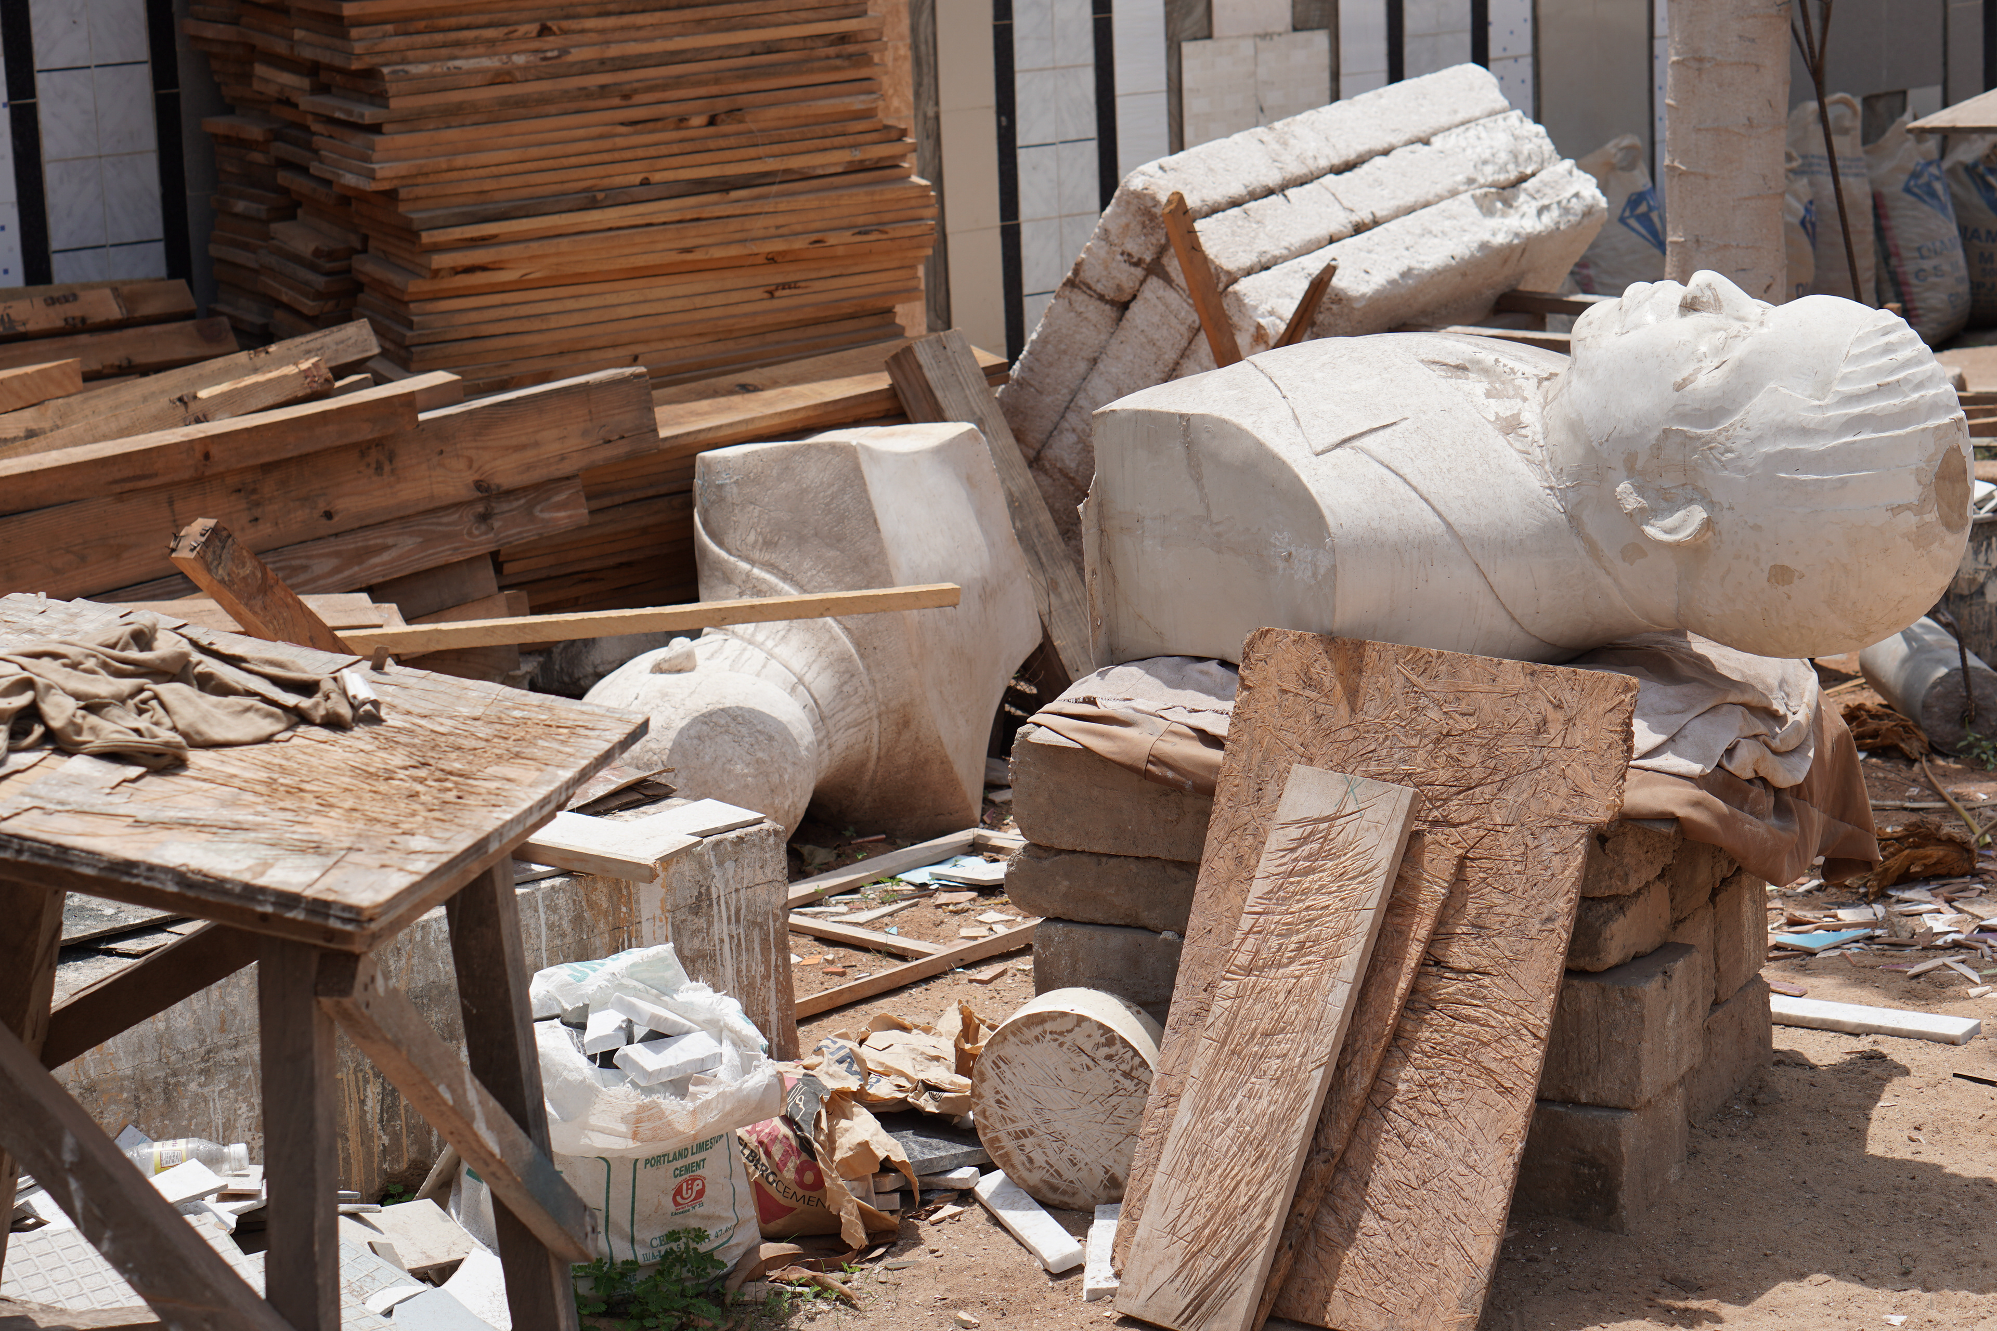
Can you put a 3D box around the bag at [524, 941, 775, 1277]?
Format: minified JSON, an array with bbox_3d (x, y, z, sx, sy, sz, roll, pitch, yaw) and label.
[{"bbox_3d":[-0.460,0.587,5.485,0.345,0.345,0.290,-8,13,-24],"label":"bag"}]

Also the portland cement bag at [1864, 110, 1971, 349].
[{"bbox_3d":[3.084,-1.469,13.905,0.365,0.750,0.260,-10,14,-31],"label":"portland cement bag"}]

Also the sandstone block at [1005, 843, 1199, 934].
[{"bbox_3d":[0.233,0.285,5.646,0.400,0.101,0.200,5,14,30],"label":"sandstone block"}]

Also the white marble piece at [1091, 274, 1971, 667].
[{"bbox_3d":[0.727,-0.272,5.699,1.190,0.499,0.740,-1,12,8],"label":"white marble piece"}]

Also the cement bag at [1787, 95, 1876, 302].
[{"bbox_3d":[2.735,-1.479,13.621,0.360,0.780,0.260,-10,14,-31],"label":"cement bag"}]

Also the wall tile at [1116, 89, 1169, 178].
[{"bbox_3d":[0.414,-1.473,11.936,0.205,0.332,0.010,-12,15,-40],"label":"wall tile"}]

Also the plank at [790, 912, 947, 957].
[{"bbox_3d":[-0.226,0.440,6.708,0.370,0.018,0.041,9,16,43],"label":"plank"}]

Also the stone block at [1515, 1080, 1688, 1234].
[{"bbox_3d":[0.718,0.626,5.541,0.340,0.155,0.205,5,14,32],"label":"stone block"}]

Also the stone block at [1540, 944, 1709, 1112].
[{"bbox_3d":[0.687,0.452,5.416,0.400,0.152,0.200,5,14,30],"label":"stone block"}]

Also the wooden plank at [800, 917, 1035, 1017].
[{"bbox_3d":[-0.127,0.486,6.662,0.022,0.032,0.633,9,16,43],"label":"wooden plank"}]

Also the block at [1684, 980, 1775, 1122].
[{"bbox_3d":[0.813,0.500,5.648,0.405,0.155,0.260,5,14,30],"label":"block"}]

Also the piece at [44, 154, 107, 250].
[{"bbox_3d":[-2.142,-1.070,9.670,0.147,0.208,0.012,-12,16,-40],"label":"piece"}]

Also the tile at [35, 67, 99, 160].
[{"bbox_3d":[-2.166,-1.282,9.686,0.147,0.209,0.010,-12,15,-40],"label":"tile"}]

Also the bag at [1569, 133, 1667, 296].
[{"bbox_3d":[1.957,-1.292,12.965,0.380,0.750,0.260,-10,14,-31],"label":"bag"}]

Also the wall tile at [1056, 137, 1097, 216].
[{"bbox_3d":[0.226,-1.371,11.714,0.147,0.208,0.012,-12,16,-40],"label":"wall tile"}]

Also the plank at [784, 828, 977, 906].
[{"bbox_3d":[-0.242,0.362,7.296,0.052,0.022,0.546,8,16,40],"label":"plank"}]

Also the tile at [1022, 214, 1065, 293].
[{"bbox_3d":[0.123,-1.144,11.664,0.147,0.208,0.012,-12,16,-40],"label":"tile"}]

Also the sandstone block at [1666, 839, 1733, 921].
[{"bbox_3d":[0.839,0.264,5.769,0.290,0.140,0.190,5,14,32],"label":"sandstone block"}]

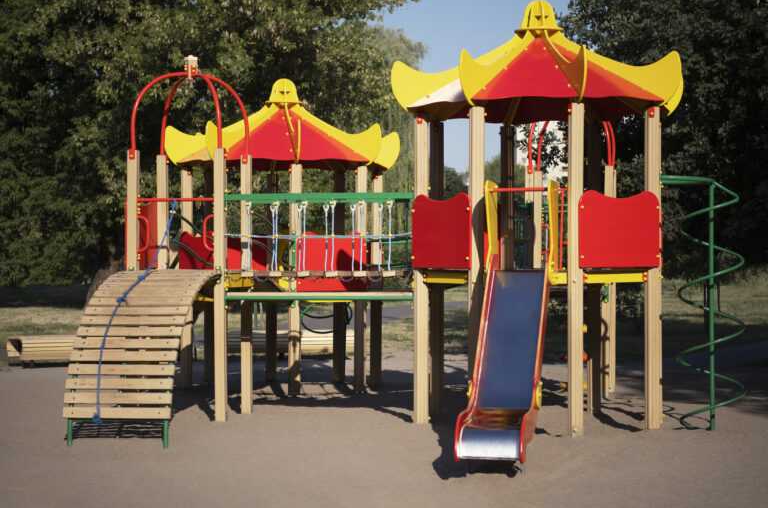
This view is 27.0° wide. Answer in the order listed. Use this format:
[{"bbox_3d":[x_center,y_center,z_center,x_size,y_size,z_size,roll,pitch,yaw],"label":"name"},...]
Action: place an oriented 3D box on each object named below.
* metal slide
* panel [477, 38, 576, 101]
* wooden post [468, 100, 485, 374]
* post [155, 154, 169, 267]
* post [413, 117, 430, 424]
[{"bbox_3d":[0.980,0.825,12.872,0.520,1.422,2.185,0,0,10],"label":"metal slide"},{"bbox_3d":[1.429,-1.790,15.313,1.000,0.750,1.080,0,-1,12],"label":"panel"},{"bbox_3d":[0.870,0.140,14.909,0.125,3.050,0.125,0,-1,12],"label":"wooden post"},{"bbox_3d":[-2.213,0.296,15.972,0.108,2.563,0.108,0,0,11],"label":"post"},{"bbox_3d":[0.335,0.139,14.660,0.108,2.868,0.108,0,0,-11],"label":"post"}]

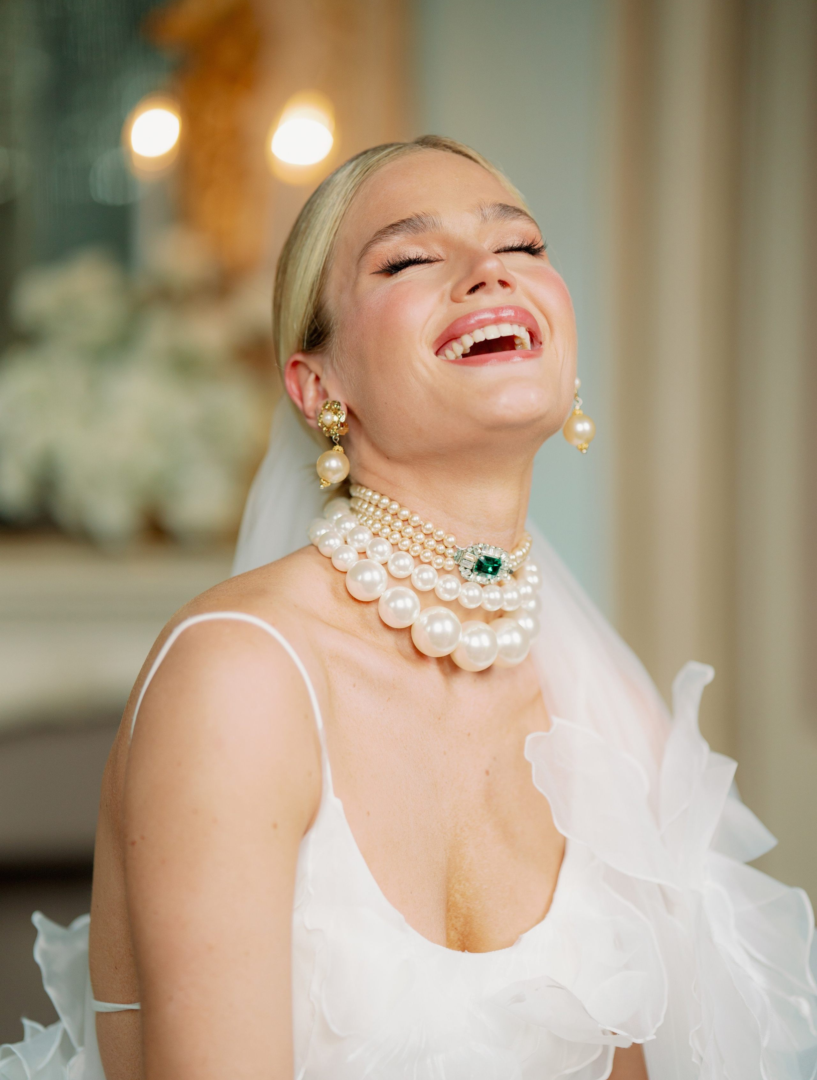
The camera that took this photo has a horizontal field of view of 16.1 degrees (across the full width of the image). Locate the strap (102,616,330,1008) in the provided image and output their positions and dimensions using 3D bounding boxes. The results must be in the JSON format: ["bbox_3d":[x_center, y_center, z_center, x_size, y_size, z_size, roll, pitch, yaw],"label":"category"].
[{"bbox_3d":[-0.105,0.149,1.575,0.160,0.215,0.055,8,12,42],"label":"strap"}]

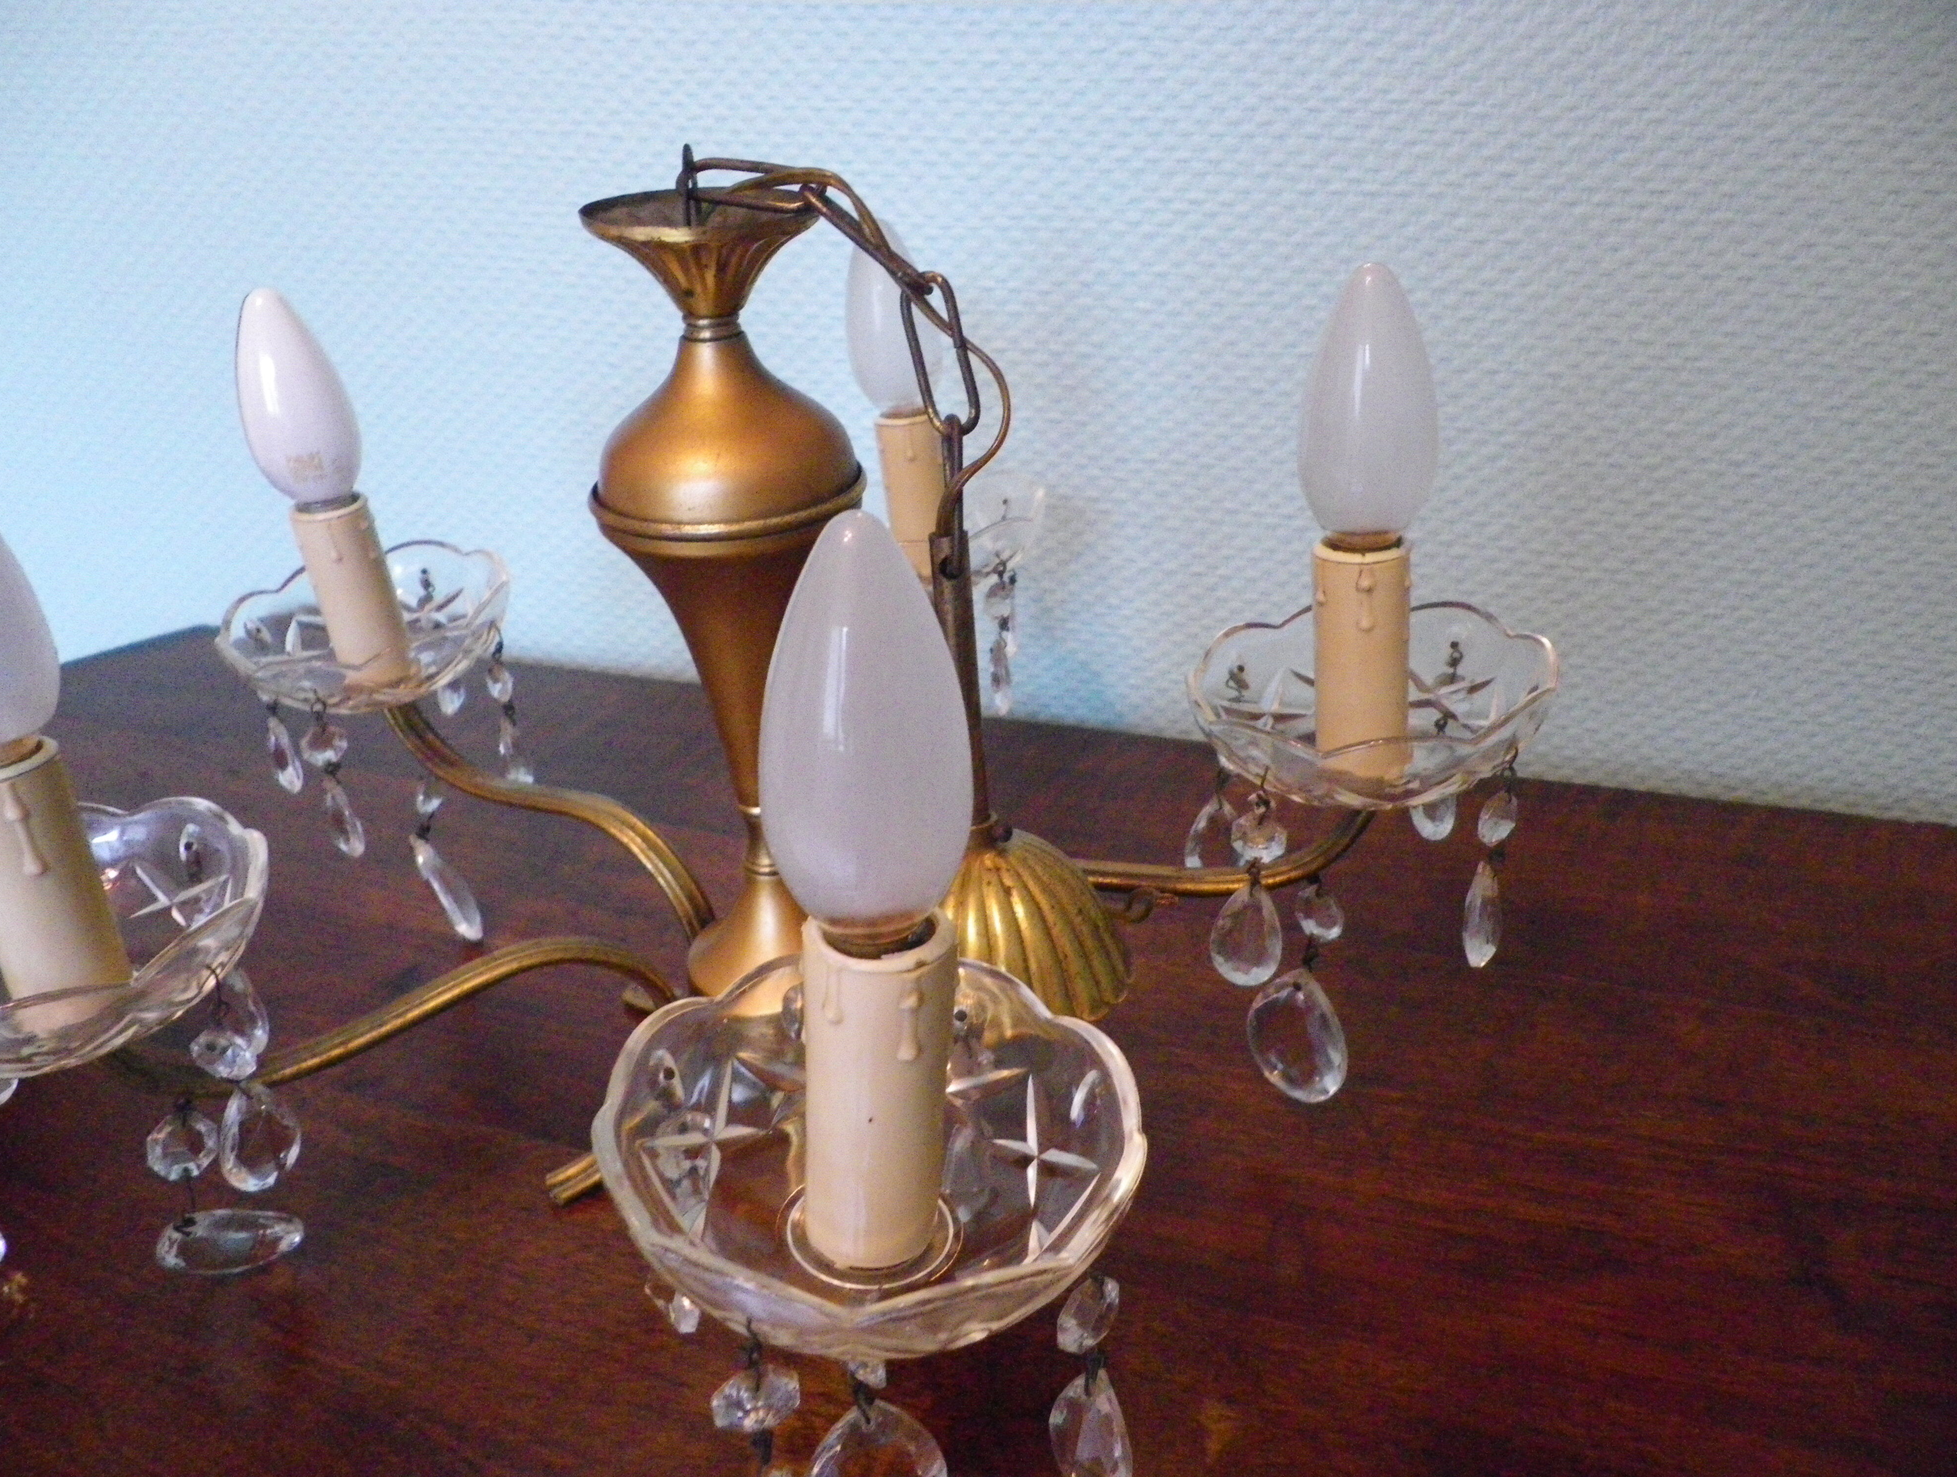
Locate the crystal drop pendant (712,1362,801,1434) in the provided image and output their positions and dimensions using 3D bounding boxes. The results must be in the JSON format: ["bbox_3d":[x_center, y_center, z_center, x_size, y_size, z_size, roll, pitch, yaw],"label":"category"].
[{"bbox_3d":[-0.037,0.109,0.264,0.015,0.015,0.009,-6,25,-10],"label":"crystal drop pendant"}]

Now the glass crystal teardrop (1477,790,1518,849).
[{"bbox_3d":[0.139,0.021,0.427,0.015,0.017,0.009,-21,31,-35],"label":"glass crystal teardrop"}]

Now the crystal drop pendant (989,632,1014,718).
[{"bbox_3d":[0.009,-0.024,0.608,0.009,0.035,0.018,3,25,10],"label":"crystal drop pendant"}]

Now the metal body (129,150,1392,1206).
[{"bbox_3d":[-0.054,-0.025,0.444,0.350,0.262,0.370,-1,25,0],"label":"metal body"}]

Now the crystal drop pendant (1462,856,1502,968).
[{"bbox_3d":[0.138,0.048,0.438,0.011,0.036,0.018,12,28,27],"label":"crystal drop pendant"}]

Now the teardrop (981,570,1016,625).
[{"bbox_3d":[0.008,-0.052,0.596,0.009,0.018,0.015,16,30,32],"label":"teardrop"}]

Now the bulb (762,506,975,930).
[{"bbox_3d":[-0.018,0.004,0.262,0.035,0.087,0.035,-1,23,0],"label":"bulb"}]

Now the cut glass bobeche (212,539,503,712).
[{"bbox_3d":[-0.215,-0.034,0.570,0.100,0.036,0.100,-5,29,2],"label":"cut glass bobeche"}]

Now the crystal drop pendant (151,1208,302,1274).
[{"bbox_3d":[-0.194,0.130,0.412,0.039,0.011,0.023,-5,25,-8],"label":"crystal drop pendant"}]

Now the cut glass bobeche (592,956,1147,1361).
[{"bbox_3d":[-0.019,0.081,0.294,0.100,0.036,0.100,0,23,-1],"label":"cut glass bobeche"}]

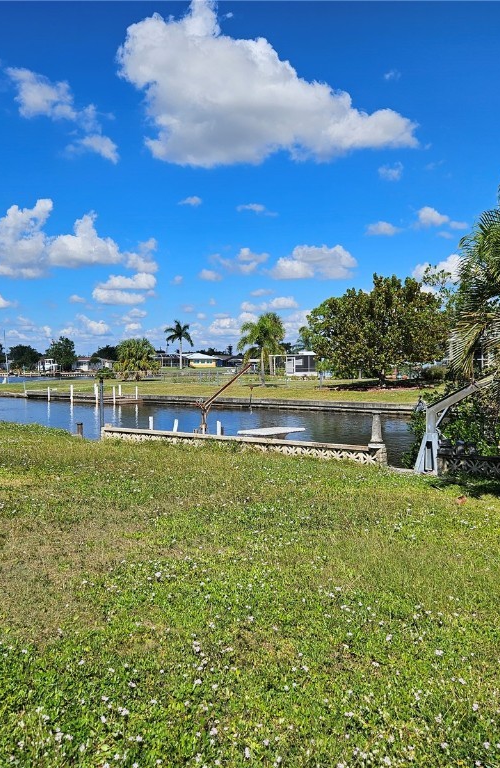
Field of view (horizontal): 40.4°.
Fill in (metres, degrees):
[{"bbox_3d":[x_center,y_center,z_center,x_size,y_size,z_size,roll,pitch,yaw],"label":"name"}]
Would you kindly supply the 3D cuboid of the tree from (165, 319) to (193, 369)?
[{"bbox_3d":[-16.230,-8.910,155.000,6.500,11.120,6.500,0,2,0],"label":"tree"}]

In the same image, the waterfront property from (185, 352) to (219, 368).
[{"bbox_3d":[-11.730,-5.790,168.000,8.500,3.730,9.000,0,2,9],"label":"waterfront property"}]

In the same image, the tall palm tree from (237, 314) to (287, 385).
[{"bbox_3d":[1.010,-2.810,55.000,3.900,5.940,3.900,0,2,0],"label":"tall palm tree"}]

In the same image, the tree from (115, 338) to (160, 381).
[{"bbox_3d":[-11.740,-2.510,71.000,4.800,4.470,4.800,0,2,0],"label":"tree"}]

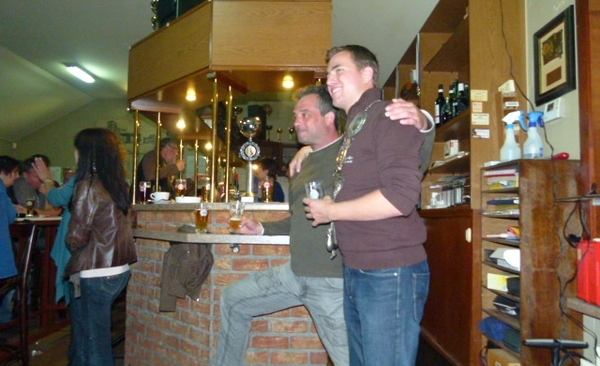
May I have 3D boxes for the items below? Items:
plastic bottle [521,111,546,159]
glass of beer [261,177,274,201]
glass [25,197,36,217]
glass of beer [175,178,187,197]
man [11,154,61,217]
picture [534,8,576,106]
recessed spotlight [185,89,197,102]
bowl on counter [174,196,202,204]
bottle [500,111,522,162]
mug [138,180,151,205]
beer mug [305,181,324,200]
[{"bbox_3d":[1.055,-0.199,1.950,0.105,0.250,0.080,0,-4,9],"label":"plastic bottle"},{"bbox_3d":[-0.175,0.038,2.360,0.070,0.145,0.070,1,-3,-1],"label":"glass of beer"},{"bbox_3d":[-2.082,0.192,3.350,0.080,0.152,0.075,0,-4,0],"label":"glass"},{"bbox_3d":[-0.712,0.046,2.580,0.070,0.145,0.070,1,-3,-1],"label":"glass of beer"},{"bbox_3d":[-2.210,0.466,3.600,0.620,1.350,0.550,-1,-5,25],"label":"man"},{"bbox_3d":[1.130,-0.542,1.909,0.025,0.347,0.294,0,-4,0],"label":"picture"},{"bbox_3d":[-0.645,-0.517,2.560,0.066,0.072,0.066,1,-3,-1],"label":"recessed spotlight"},{"bbox_3d":[-0.669,0.105,2.600,0.160,0.045,0.160,0,-4,0],"label":"bowl on counter"},{"bbox_3d":[1.194,-0.256,2.430,0.130,0.280,0.075,1,-3,-1],"label":"bottle"},{"bbox_3d":[-1.062,0.069,2.970,0.076,0.157,0.076,0,-4,0],"label":"mug"},{"bbox_3d":[0.054,0.062,1.620,0.070,0.140,0.070,1,-3,-1],"label":"beer mug"}]

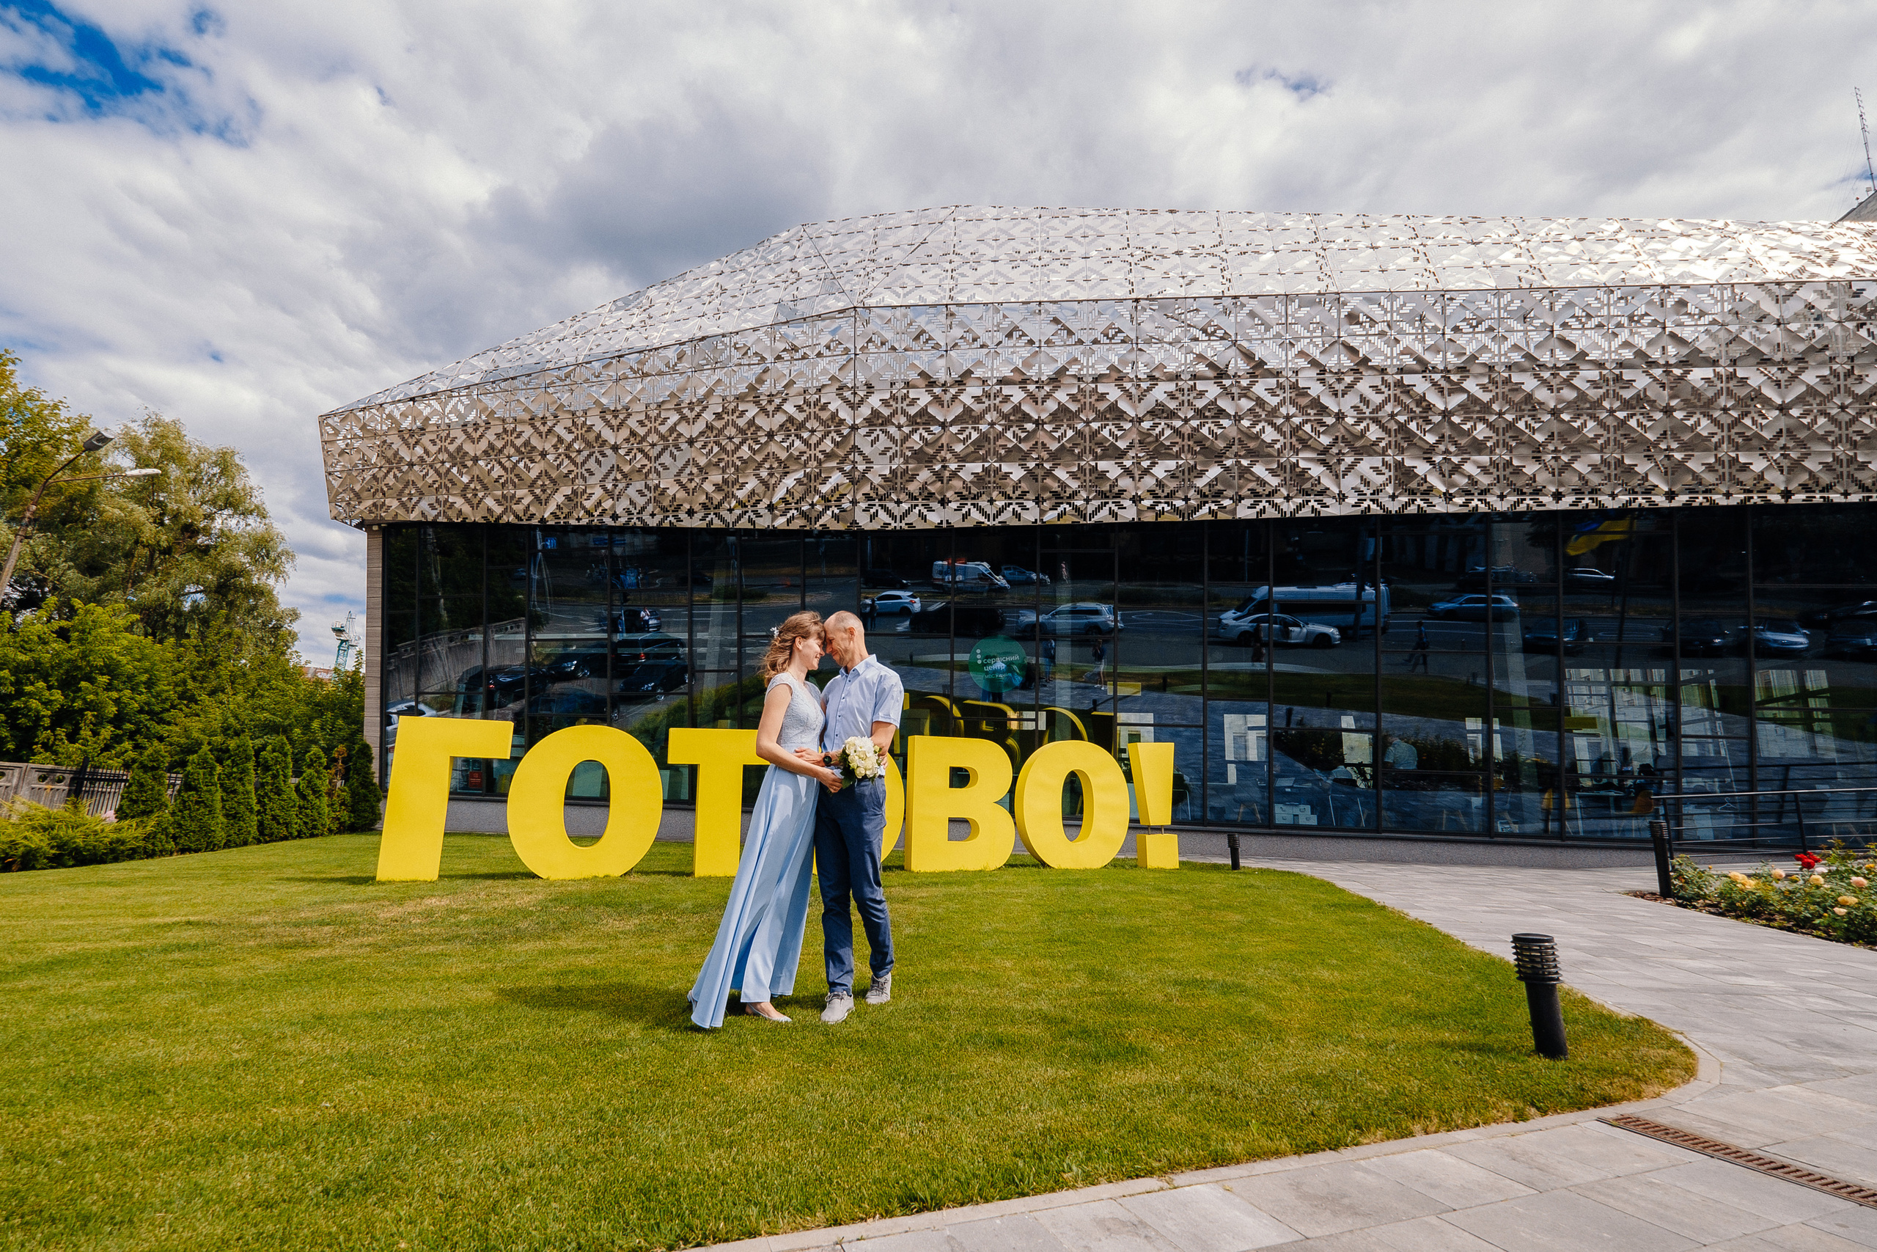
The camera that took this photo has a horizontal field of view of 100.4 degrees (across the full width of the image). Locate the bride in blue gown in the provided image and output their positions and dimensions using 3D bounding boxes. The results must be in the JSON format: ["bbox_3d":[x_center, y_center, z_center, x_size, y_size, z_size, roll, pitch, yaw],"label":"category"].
[{"bbox_3d":[-0.679,0.766,3.392,0.600,1.690,0.500,-5,-13,29],"label":"bride in blue gown"}]

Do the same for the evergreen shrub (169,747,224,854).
[{"bbox_3d":[-9.843,2.307,10.427,0.600,1.336,0.600,11,-15,-41],"label":"evergreen shrub"}]

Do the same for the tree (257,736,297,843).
[{"bbox_3d":[-10.081,2.475,11.948,0.570,1.557,0.570,10,-14,-38],"label":"tree"}]

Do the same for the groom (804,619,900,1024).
[{"bbox_3d":[-0.318,0.769,3.419,0.400,1.710,0.500,12,-15,-43],"label":"groom"}]

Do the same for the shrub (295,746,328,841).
[{"bbox_3d":[-10.015,2.652,12.534,0.530,1.414,0.530,10,-14,-37],"label":"shrub"}]

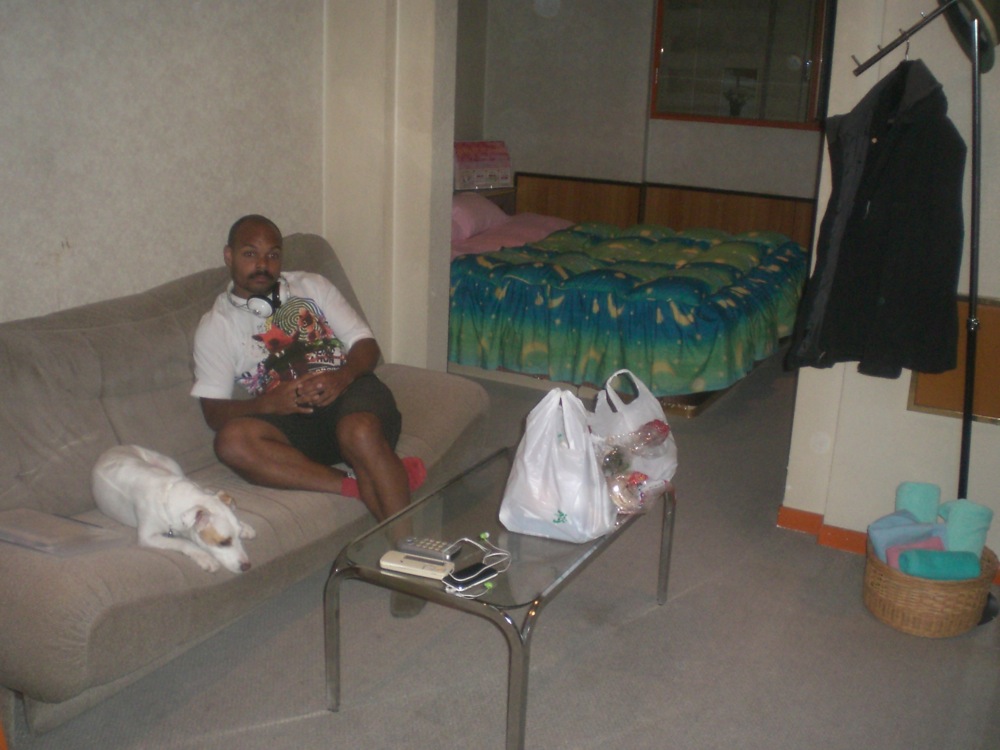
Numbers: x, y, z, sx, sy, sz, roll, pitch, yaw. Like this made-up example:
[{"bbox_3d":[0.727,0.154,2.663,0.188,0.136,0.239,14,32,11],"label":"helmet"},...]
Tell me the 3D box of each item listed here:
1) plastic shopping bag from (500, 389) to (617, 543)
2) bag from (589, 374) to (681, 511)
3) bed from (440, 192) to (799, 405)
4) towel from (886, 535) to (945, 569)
[{"bbox_3d":[0.164,0.214,2.764,0.287,0.347,0.191,8,16,18],"label":"plastic shopping bag"},{"bbox_3d":[0.358,0.165,2.987,0.257,0.343,0.213,6,16,13],"label":"bag"},{"bbox_3d":[0.509,-0.483,6.011,1.955,0.720,1.779,11,18,28],"label":"bed"},{"bbox_3d":[1.211,0.529,3.191,0.165,0.100,0.103,8,16,18],"label":"towel"}]

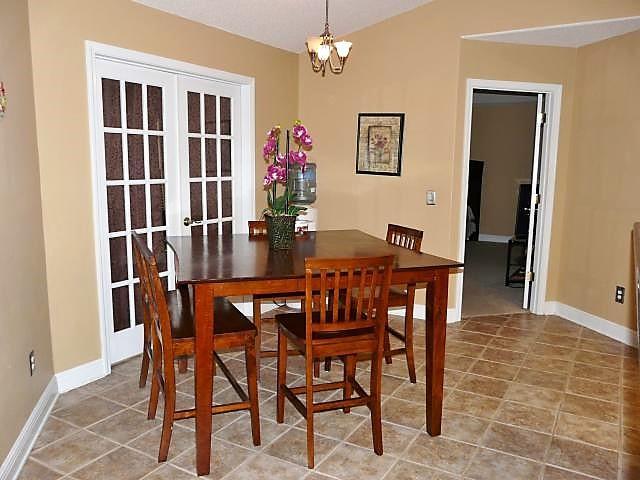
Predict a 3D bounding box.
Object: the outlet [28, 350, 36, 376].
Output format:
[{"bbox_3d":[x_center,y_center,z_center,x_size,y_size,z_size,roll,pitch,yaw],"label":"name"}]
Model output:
[{"bbox_3d":[-1.488,0.639,2.688,0.010,0.120,0.078,-2,8,-15],"label":"outlet"}]

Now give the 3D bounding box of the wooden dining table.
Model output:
[{"bbox_3d":[-0.155,0.501,3.060,1.357,0.914,1.405,-2,8,-18],"label":"wooden dining table"}]

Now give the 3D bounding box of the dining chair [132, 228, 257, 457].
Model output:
[{"bbox_3d":[-0.719,0.488,2.865,0.505,0.985,0.990,-3,9,-24],"label":"dining chair"}]

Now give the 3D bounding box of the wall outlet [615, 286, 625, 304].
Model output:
[{"bbox_3d":[2.440,0.451,4.210,0.010,0.122,0.077,-2,8,-15],"label":"wall outlet"}]

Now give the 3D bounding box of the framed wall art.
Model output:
[{"bbox_3d":[0.548,-0.876,4.755,0.455,0.555,0.025,5,9,30],"label":"framed wall art"}]

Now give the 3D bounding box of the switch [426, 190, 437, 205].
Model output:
[{"bbox_3d":[0.988,-0.375,4.583,0.080,0.122,0.012,5,9,30],"label":"switch"}]

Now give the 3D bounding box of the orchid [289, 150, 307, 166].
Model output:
[{"bbox_3d":[-0.129,-0.468,2.970,0.100,0.095,0.060,-2,8,-18],"label":"orchid"}]

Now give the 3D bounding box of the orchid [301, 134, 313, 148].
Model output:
[{"bbox_3d":[-0.077,-0.565,2.970,0.075,0.085,0.050,-3,9,-21],"label":"orchid"}]

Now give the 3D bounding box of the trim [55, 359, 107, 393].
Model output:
[{"bbox_3d":[-1.512,0.857,3.270,0.018,0.127,0.325,5,9,30],"label":"trim"}]

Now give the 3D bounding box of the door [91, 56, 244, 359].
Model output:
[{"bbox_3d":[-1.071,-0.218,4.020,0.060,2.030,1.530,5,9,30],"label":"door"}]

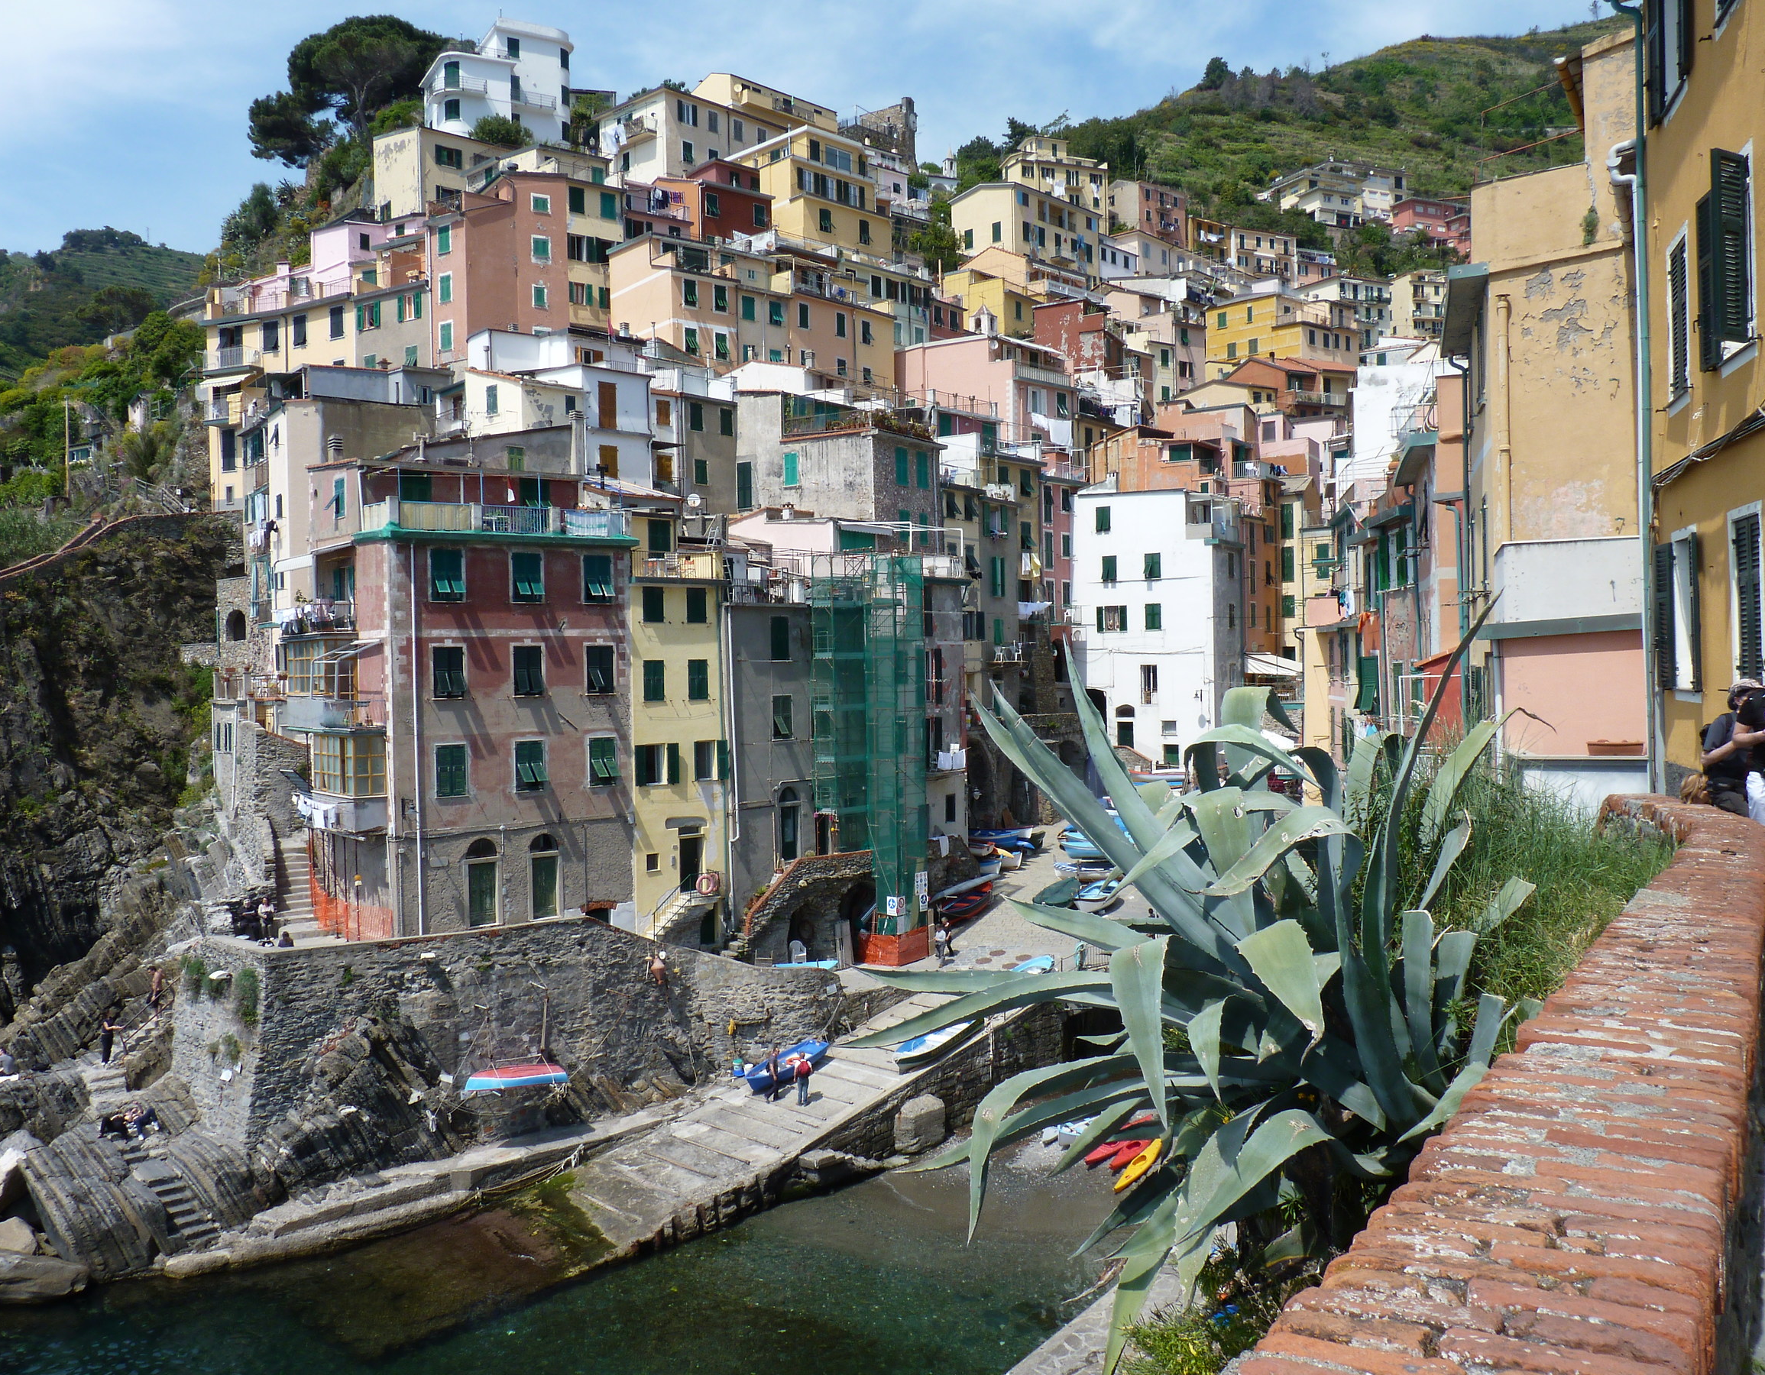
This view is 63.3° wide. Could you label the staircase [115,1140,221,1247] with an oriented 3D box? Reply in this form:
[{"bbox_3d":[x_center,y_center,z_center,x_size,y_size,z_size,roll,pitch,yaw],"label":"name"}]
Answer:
[{"bbox_3d":[-18.897,13.569,38.000,2.800,2.150,1.100,-1,0,26],"label":"staircase"}]

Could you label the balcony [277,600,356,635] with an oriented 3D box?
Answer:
[{"bbox_3d":[-19.386,-2.380,49.000,3.900,1.120,1.150,-1,0,41],"label":"balcony"}]

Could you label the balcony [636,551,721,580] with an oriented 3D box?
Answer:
[{"bbox_3d":[-8.050,-4.513,54.285,3.701,1.200,1.700,-1,0,-31],"label":"balcony"}]

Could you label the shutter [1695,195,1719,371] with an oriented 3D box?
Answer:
[{"bbox_3d":[8.149,-3.982,14.125,0.050,1.660,0.480,-1,0,10],"label":"shutter"}]

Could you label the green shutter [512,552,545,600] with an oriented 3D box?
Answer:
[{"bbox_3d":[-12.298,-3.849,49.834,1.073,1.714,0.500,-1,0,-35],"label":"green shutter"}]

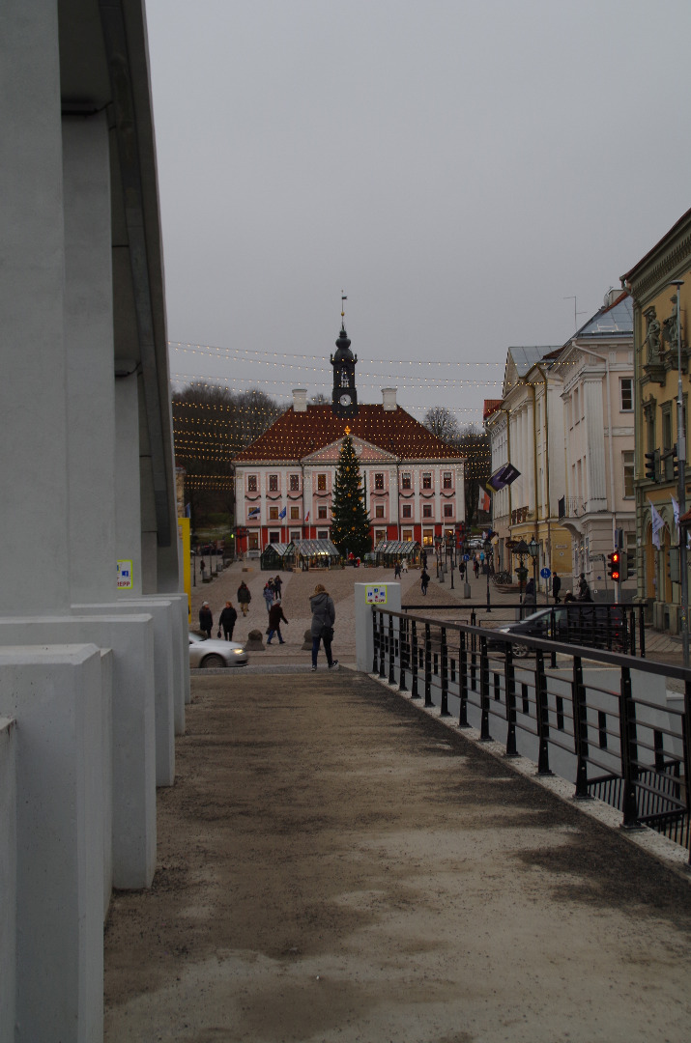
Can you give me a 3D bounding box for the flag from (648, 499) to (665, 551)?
[{"bbox_3d":[11.349,0.088,63.300,0.660,1.850,0.300,-1,-1,0],"label":"flag"}]

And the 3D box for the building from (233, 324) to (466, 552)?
[{"bbox_3d":[0.000,-12.600,272.000,35.000,36.500,20.000,-1,0,-3],"label":"building"}]

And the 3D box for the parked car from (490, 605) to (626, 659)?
[{"bbox_3d":[6.869,3.551,55.700,4.450,1.630,1.820,-1,-1,0],"label":"parked car"}]

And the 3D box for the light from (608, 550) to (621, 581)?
[{"bbox_3d":[8.219,1.387,53.000,0.290,0.920,0.340,-1,0,37],"label":"light"}]

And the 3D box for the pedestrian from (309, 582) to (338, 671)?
[{"bbox_3d":[-0.416,2.082,34.000,0.560,1.680,0.460,-1,0,5],"label":"pedestrian"}]

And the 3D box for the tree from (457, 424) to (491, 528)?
[{"bbox_3d":[21.902,-7.715,298.000,7.000,18.000,7.000,-1,0,0],"label":"tree"}]

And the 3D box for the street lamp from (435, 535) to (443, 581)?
[{"bbox_3d":[8.101,3.132,150.000,0.450,3.900,0.450,-1,0,0],"label":"street lamp"}]

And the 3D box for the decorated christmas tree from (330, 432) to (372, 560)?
[{"bbox_3d":[0.571,-2.854,205.000,5.000,15.700,5.000,-1,-1,0],"label":"decorated christmas tree"}]

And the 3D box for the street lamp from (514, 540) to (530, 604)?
[{"bbox_3d":[6.412,2.578,63.000,0.620,3.800,0.620,-1,0,0],"label":"street lamp"}]

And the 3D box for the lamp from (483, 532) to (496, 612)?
[{"bbox_3d":[7.416,2.706,90.000,0.430,4.000,0.430,-1,-1,0],"label":"lamp"}]

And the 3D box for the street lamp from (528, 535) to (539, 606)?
[{"bbox_3d":[7.203,2.462,66.000,0.450,3.950,0.450,-1,-1,0],"label":"street lamp"}]

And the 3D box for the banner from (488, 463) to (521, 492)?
[{"bbox_3d":[10.184,-2.763,112.000,2.000,1.080,0.300,-45,-1,0],"label":"banner"}]

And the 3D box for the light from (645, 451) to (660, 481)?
[{"bbox_3d":[8.579,-1.534,48.500,0.380,0.880,0.300,-1,-1,-6],"label":"light"}]

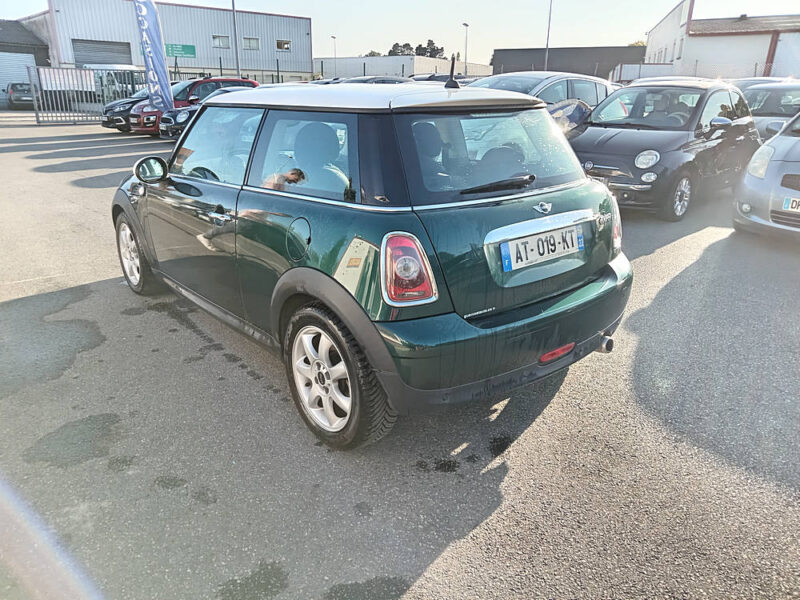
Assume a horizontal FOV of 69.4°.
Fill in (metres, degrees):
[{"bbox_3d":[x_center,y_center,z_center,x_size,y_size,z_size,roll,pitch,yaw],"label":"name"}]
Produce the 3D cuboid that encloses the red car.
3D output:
[{"bbox_3d":[-6.269,-5.953,18.022,4.100,1.640,1.740,-16,25,-36],"label":"red car"}]

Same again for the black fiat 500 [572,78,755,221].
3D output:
[{"bbox_3d":[3.350,-1.995,7.368,3.550,1.490,1.630,-17,26,-39],"label":"black fiat 500"}]

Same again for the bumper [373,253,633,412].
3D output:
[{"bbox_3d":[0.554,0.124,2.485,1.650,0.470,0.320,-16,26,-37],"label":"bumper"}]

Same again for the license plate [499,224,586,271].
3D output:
[{"bbox_3d":[0.588,-0.211,2.319,0.520,0.110,0.020,-16,12,-37],"label":"license plate"}]

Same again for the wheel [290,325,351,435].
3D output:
[{"bbox_3d":[-0.258,0.298,2.381,0.190,0.450,0.450,-16,26,-37],"label":"wheel"}]

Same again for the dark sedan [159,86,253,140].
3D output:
[{"bbox_3d":[-4.879,-5.153,16.157,3.720,1.420,1.680,-18,27,-40],"label":"dark sedan"}]

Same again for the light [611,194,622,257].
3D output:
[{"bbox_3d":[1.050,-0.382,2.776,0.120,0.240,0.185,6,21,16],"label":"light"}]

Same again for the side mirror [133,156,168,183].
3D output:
[{"bbox_3d":[-1.390,-0.729,3.212,0.190,0.150,0.140,-16,26,-37],"label":"side mirror"}]

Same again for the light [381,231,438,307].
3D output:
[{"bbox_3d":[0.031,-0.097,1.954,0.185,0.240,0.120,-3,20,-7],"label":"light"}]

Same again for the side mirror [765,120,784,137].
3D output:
[{"bbox_3d":[4.088,-1.898,6.322,0.140,0.165,0.210,-18,26,-39],"label":"side mirror"}]

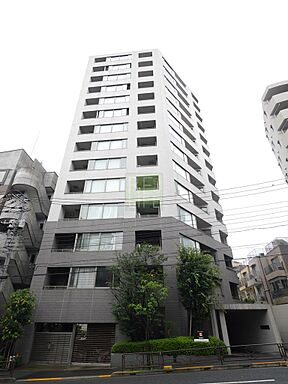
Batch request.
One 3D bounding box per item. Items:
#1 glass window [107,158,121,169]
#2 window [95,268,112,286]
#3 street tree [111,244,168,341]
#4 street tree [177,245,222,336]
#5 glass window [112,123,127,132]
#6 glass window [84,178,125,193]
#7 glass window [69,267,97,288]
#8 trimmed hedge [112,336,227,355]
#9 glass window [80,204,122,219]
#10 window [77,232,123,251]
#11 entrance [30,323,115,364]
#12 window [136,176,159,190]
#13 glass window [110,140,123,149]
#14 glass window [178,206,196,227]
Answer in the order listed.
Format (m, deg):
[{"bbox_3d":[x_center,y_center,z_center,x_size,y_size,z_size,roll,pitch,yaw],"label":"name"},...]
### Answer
[{"bbox_3d":[-3.308,-3.138,24.969,1.430,1.437,0.120,-3,-33,4],"label":"glass window"},{"bbox_3d":[-3.259,7.043,18.387,1.443,1.624,0.120,-3,-33,4],"label":"window"},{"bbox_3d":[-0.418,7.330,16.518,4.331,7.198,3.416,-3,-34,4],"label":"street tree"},{"bbox_3d":[4.287,7.414,16.798,3.233,7.259,2.989,-3,-34,4],"label":"street tree"},{"bbox_3d":[-3.093,-8.080,28.139,1.941,1.548,0.120,-3,-33,4],"label":"glass window"},{"bbox_3d":[-4.091,-0.582,23.595,4.392,1.677,0.150,-3,-34,4],"label":"glass window"},{"bbox_3d":[-5.099,7.166,18.504,2.302,1.647,0.120,-3,-33,4],"label":"glass window"},{"bbox_3d":[1.546,10.215,14.815,7.473,0.915,1.098,-3,-34,4],"label":"trimmed hedge"},{"bbox_3d":[-4.196,1.950,21.777,4.126,1.610,0.120,-3,-33,4],"label":"glass window"},{"bbox_3d":[-4.096,4.520,20.106,4.338,1.748,0.120,-3,-33,4],"label":"window"},{"bbox_3d":[-5.015,10.872,15.994,6.100,2.470,0.300,-3,-34,4],"label":"entrance"},{"bbox_3d":[0.431,-0.770,22.970,2.287,1.647,0.150,-3,-34,4],"label":"window"},{"bbox_3d":[-3.293,-5.603,26.560,1.458,1.411,0.120,-3,-33,4],"label":"glass window"},{"bbox_3d":[4.490,2.706,23.017,0.150,1.647,3.325,-28,-43,34],"label":"glass window"}]

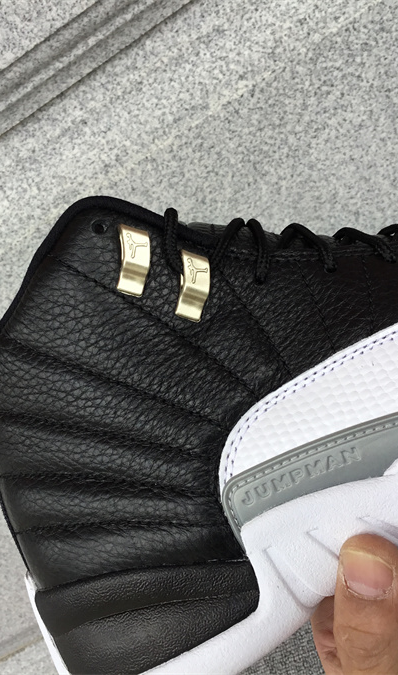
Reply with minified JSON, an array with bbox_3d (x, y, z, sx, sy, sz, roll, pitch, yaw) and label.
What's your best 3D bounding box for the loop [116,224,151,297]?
[{"bbox_3d":[-0.023,-0.027,0.282,0.006,0.010,0.024,155,119,-62],"label":"loop"}]

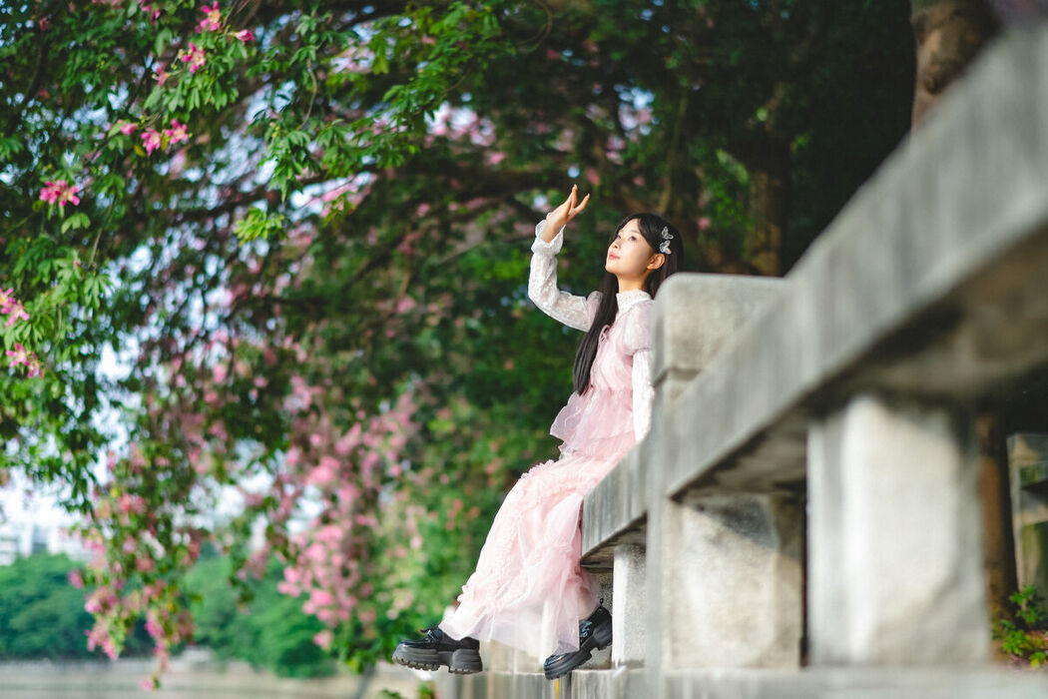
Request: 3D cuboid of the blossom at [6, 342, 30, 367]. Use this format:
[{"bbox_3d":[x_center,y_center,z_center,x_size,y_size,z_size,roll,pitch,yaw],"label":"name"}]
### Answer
[{"bbox_3d":[-2.066,0.018,6.900,0.098,0.098,0.080,-1,-11,5],"label":"blossom"}]

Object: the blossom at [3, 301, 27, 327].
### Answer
[{"bbox_3d":[-2.082,-0.149,6.900,0.098,0.105,0.080,1,-11,-5],"label":"blossom"}]

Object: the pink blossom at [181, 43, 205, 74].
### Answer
[{"bbox_3d":[-1.352,-1.189,6.900,0.105,0.125,0.080,2,-11,-10],"label":"pink blossom"}]

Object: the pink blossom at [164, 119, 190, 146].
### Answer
[{"bbox_3d":[-1.417,-0.887,6.900,0.105,0.112,0.080,1,-11,-5],"label":"pink blossom"}]

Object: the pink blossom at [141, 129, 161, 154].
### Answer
[{"bbox_3d":[-1.524,-0.851,6.900,0.092,0.105,0.080,1,-11,-5],"label":"pink blossom"}]

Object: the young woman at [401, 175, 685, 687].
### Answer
[{"bbox_3d":[0.036,0.277,5.300,0.850,1.480,0.550,4,-11,-20],"label":"young woman"}]

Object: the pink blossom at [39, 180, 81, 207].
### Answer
[{"bbox_3d":[-1.899,-0.638,6.900,0.165,0.105,0.100,0,-11,0],"label":"pink blossom"}]

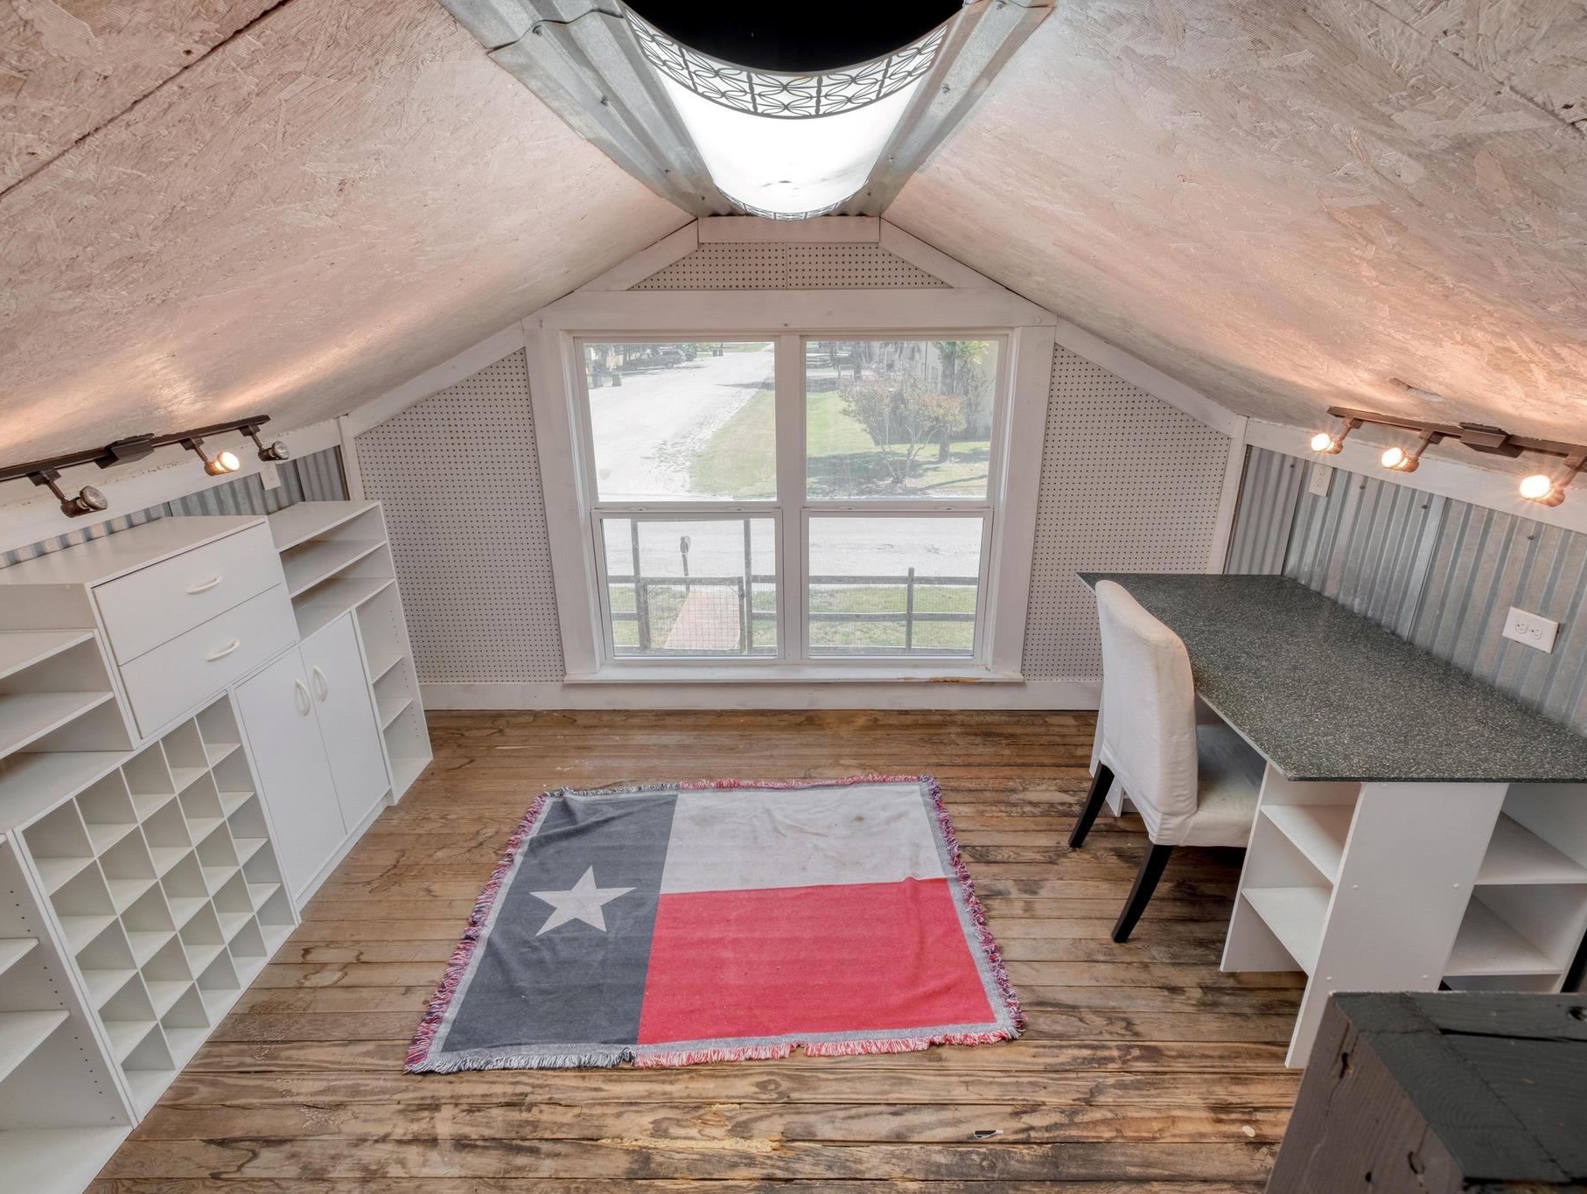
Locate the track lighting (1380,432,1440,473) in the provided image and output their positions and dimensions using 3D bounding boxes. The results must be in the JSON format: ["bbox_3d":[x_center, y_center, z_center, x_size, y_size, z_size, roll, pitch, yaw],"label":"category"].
[{"bbox_3d":[1.482,-0.346,1.778,0.092,0.104,0.060,11,20,-10],"label":"track lighting"}]

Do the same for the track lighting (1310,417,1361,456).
[{"bbox_3d":[1.484,-0.441,2.033,0.092,0.104,0.060,11,20,-10],"label":"track lighting"}]

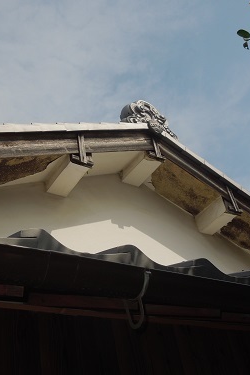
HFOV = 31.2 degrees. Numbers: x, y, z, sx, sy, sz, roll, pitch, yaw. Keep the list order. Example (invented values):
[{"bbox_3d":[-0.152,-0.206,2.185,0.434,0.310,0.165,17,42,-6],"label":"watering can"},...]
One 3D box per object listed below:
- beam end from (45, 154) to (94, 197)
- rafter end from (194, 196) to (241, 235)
[{"bbox_3d":[-0.486,-0.131,3.811,0.184,0.191,0.400,17,-50,-30],"label":"beam end"},{"bbox_3d":[0.971,0.304,4.722,0.172,0.200,0.400,17,-50,-30],"label":"rafter end"}]

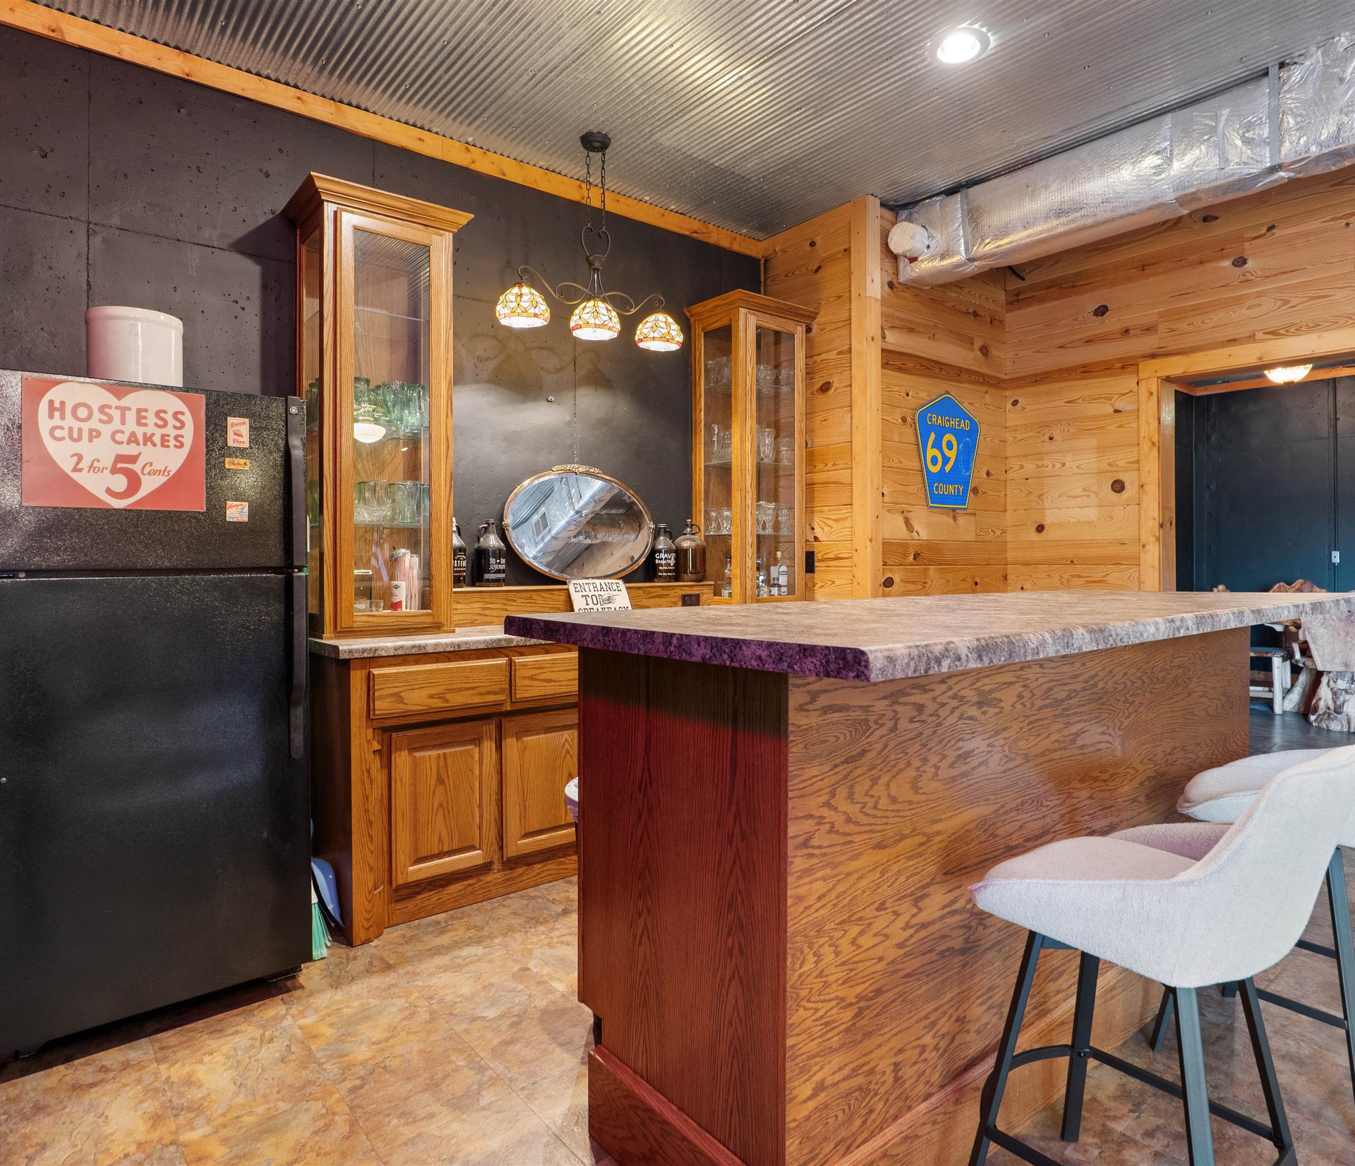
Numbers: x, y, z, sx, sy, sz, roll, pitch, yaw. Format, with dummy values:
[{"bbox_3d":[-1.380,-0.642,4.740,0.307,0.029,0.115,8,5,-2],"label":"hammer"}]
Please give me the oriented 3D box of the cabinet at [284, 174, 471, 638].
[{"bbox_3d":[-1.061,-0.565,2.765,0.533,1.484,0.399,-1,2,-36],"label":"cabinet"}]

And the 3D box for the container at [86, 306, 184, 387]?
[{"bbox_3d":[-1.571,-0.641,2.258,0.228,0.243,0.228,-1,2,-41],"label":"container"}]

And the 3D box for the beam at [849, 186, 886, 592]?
[{"bbox_3d":[0.964,-0.423,3.996,0.125,3.030,0.100,-1,2,-41],"label":"beam"}]

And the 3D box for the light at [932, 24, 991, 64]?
[{"bbox_3d":[0.913,-1.734,2.509,0.200,0.030,0.200,0,1,0],"label":"light"}]

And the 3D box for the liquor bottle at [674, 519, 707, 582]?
[{"bbox_3d":[0.065,-0.150,3.971,0.165,0.315,0.160,0,1,0],"label":"liquor bottle"}]

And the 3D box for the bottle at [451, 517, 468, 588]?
[{"bbox_3d":[-0.905,-0.119,3.123,0.130,0.278,0.130,-1,2,-41],"label":"bottle"}]

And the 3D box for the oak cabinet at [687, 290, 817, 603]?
[{"bbox_3d":[0.363,-0.589,3.809,0.519,1.484,0.401,-1,2,-36],"label":"oak cabinet"}]

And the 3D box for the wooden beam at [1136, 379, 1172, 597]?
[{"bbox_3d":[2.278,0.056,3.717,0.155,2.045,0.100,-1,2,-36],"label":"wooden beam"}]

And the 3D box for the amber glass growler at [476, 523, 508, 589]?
[{"bbox_3d":[-0.754,-0.118,3.149,0.125,0.270,0.125,-1,2,-36],"label":"amber glass growler"}]

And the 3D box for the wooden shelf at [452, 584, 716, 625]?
[{"bbox_3d":[-0.436,0.090,3.545,1.500,0.155,0.170,-1,2,-41],"label":"wooden shelf"}]

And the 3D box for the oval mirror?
[{"bbox_3d":[-0.414,-0.249,3.414,0.755,0.525,0.040,-1,-7,-36],"label":"oval mirror"}]

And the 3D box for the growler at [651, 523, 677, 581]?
[{"bbox_3d":[-0.065,-0.137,3.654,0.125,0.275,0.125,0,1,0],"label":"growler"}]

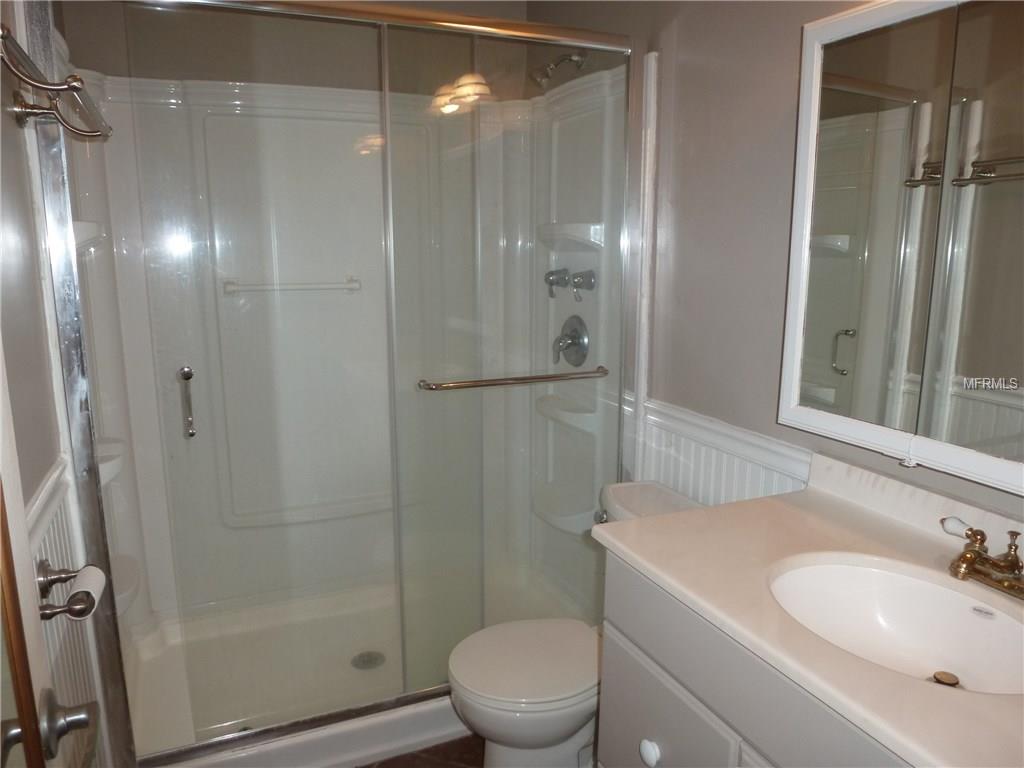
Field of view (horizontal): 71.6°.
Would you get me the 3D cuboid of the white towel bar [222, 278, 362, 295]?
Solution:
[{"bbox_3d":[-0.749,-0.337,2.456,0.457,0.047,0.068,-5,11,-23],"label":"white towel bar"}]

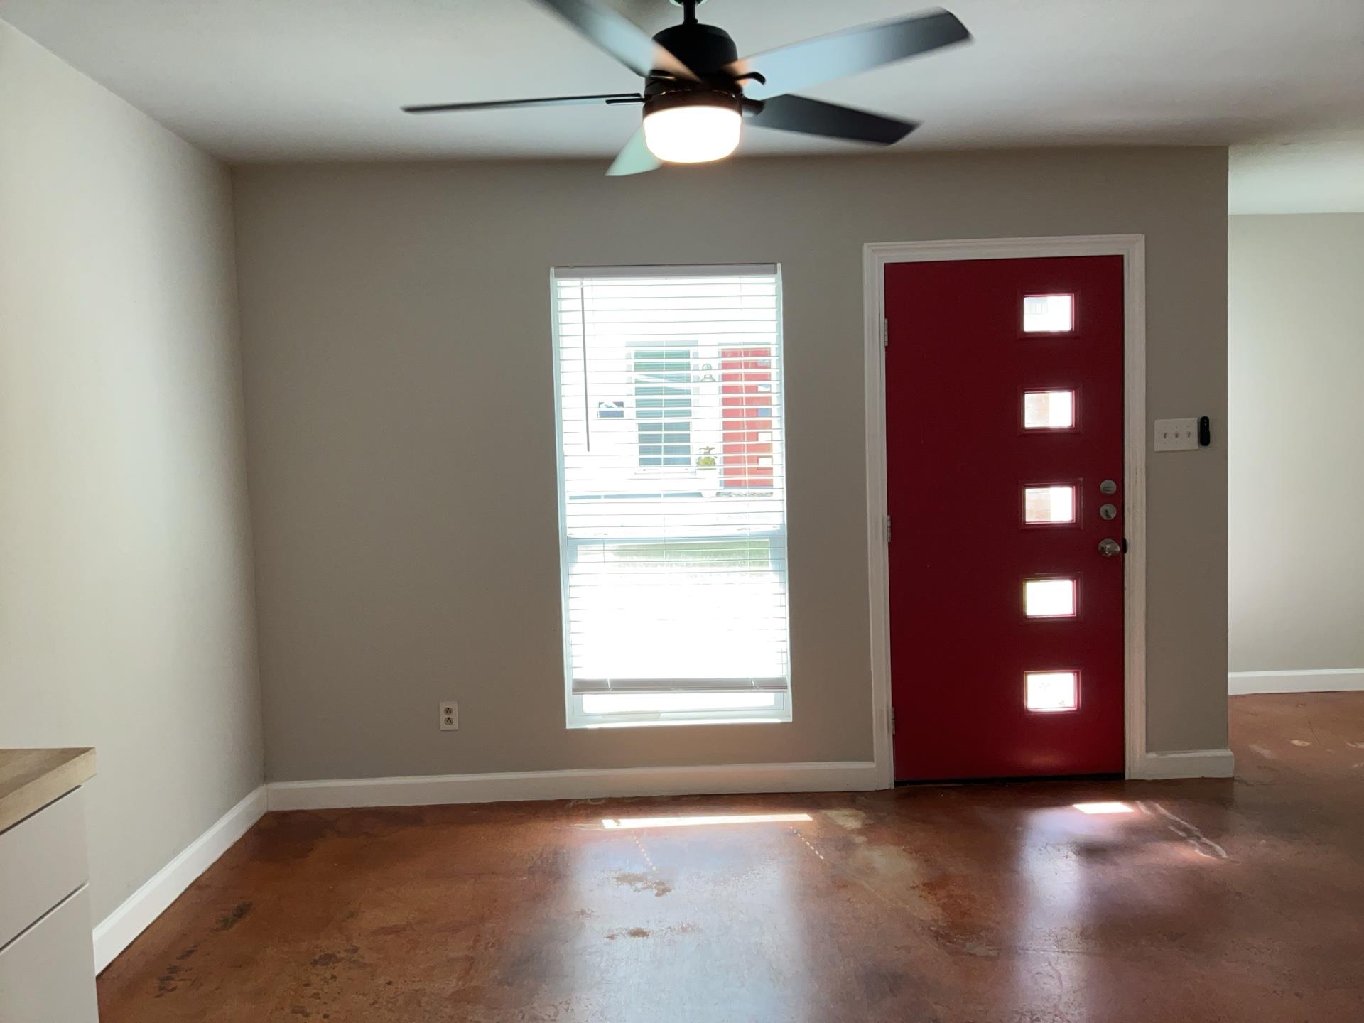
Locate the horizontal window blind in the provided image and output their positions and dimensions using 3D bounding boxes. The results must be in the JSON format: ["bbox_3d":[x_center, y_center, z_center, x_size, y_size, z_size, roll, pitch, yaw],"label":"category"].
[{"bbox_3d":[-0.032,-0.052,4.129,0.871,1.762,0.090,-2,3,-1],"label":"horizontal window blind"}]

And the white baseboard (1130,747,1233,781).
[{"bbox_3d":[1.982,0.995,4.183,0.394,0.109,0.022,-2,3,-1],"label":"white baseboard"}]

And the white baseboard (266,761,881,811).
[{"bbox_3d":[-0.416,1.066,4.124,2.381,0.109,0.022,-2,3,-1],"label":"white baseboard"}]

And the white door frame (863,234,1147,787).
[{"bbox_3d":[1.265,0.015,4.136,1.078,2.111,0.072,-2,3,-1],"label":"white door frame"}]

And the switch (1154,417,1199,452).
[{"bbox_3d":[1.916,-0.297,4.112,0.171,0.122,0.019,-2,3,-1],"label":"switch"}]

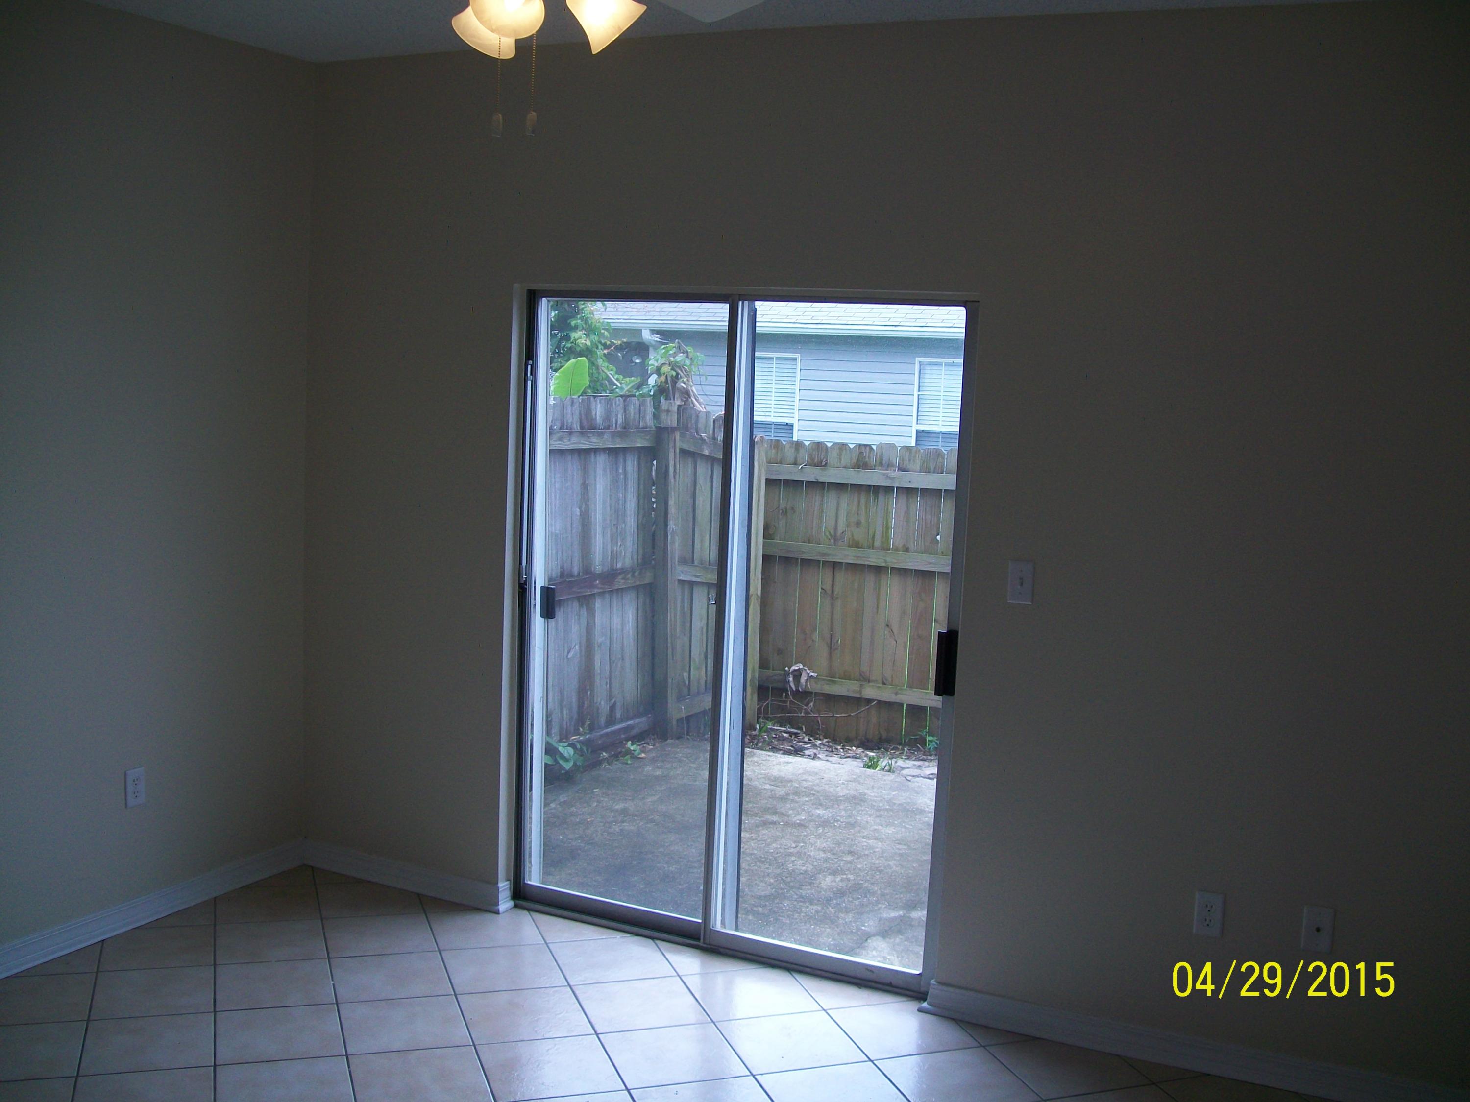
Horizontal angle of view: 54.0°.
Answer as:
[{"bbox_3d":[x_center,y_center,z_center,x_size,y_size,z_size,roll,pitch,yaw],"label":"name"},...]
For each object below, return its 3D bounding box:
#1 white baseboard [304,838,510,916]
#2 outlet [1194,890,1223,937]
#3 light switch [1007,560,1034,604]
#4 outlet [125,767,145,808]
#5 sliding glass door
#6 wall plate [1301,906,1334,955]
[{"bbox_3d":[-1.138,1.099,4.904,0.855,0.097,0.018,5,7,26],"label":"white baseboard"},{"bbox_3d":[1.222,0.936,3.717,0.070,0.115,0.008,5,7,26],"label":"outlet"},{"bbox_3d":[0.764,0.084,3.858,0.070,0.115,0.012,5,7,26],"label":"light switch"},{"bbox_3d":[-1.819,0.719,4.379,0.008,0.115,0.070,5,7,26],"label":"outlet"},{"bbox_3d":[-0.018,0.227,4.383,1.460,2.010,0.090,5,7,26],"label":"sliding glass door"},{"bbox_3d":[1.458,0.947,3.607,0.070,0.115,0.008,5,7,26],"label":"wall plate"}]

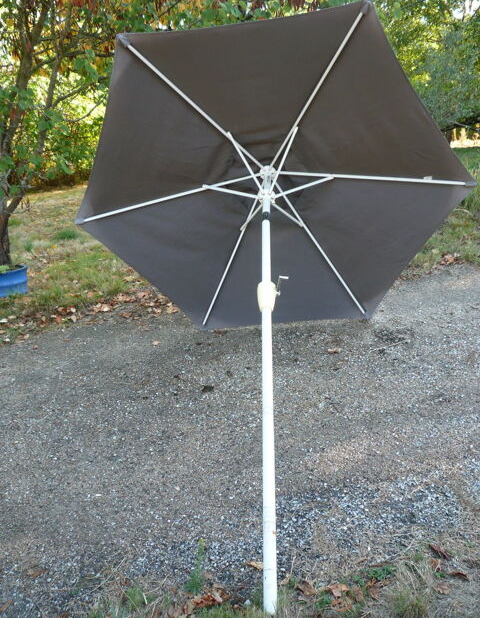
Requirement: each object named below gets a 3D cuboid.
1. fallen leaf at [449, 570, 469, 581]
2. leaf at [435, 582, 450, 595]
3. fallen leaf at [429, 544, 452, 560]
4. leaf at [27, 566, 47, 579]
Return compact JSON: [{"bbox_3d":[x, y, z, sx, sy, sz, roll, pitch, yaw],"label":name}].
[{"bbox_3d":[0.628,0.766,1.594,0.053,0.020,0.027,2,21,23],"label":"fallen leaf"},{"bbox_3d":[0.570,0.787,1.561,0.043,0.015,0.038,-6,20,0],"label":"leaf"},{"bbox_3d":[0.617,0.746,1.706,0.023,0.016,0.074,-18,23,-32],"label":"fallen leaf"},{"bbox_3d":[-0.652,0.844,1.777,0.056,0.014,0.030,-14,21,-23],"label":"leaf"}]

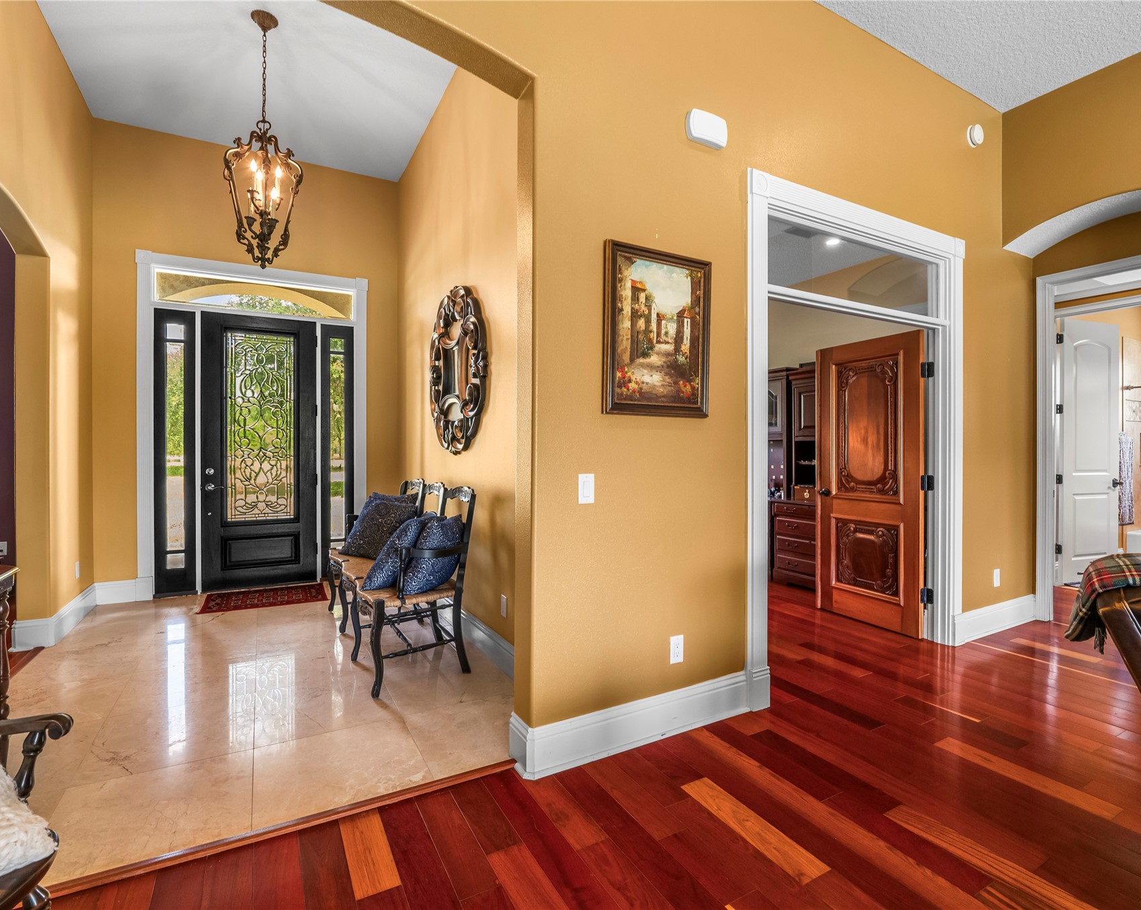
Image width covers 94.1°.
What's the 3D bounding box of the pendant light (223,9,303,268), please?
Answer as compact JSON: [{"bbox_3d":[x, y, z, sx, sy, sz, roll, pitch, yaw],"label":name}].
[{"bbox_3d":[-1.910,-1.949,3.306,0.415,1.561,0.415,0,0,-29],"label":"pendant light"}]

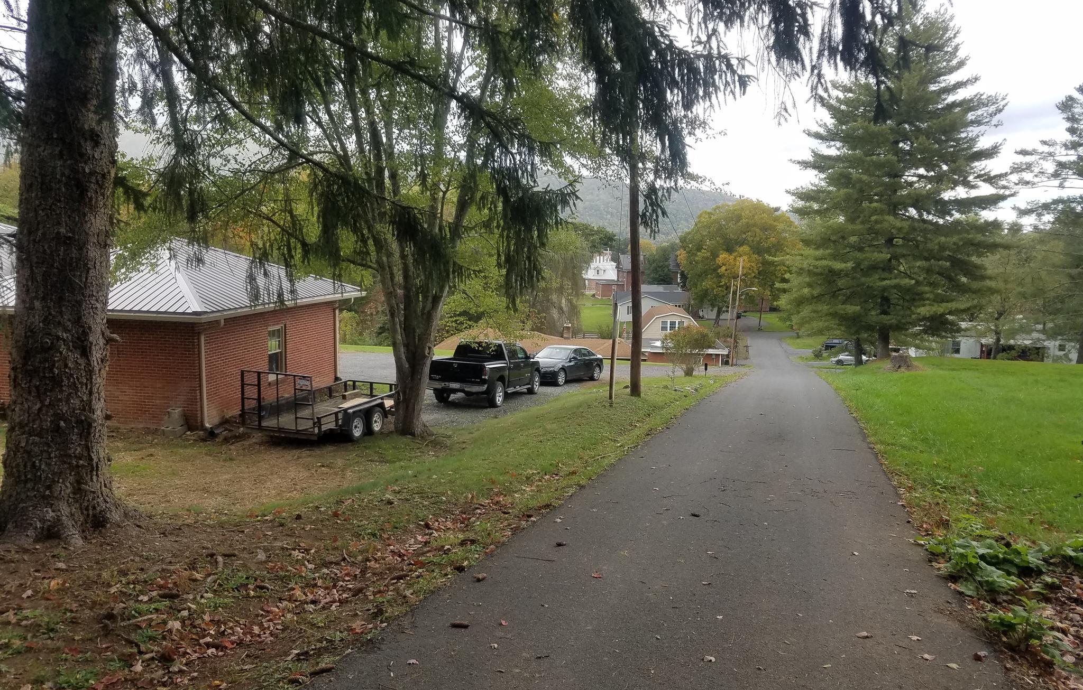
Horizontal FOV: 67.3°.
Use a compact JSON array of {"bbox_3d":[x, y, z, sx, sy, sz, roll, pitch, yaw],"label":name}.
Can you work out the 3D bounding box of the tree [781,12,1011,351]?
[{"bbox_3d":[18.850,-8.806,43.304,11.940,18.800,12.000,1,7,0],"label":"tree"}]

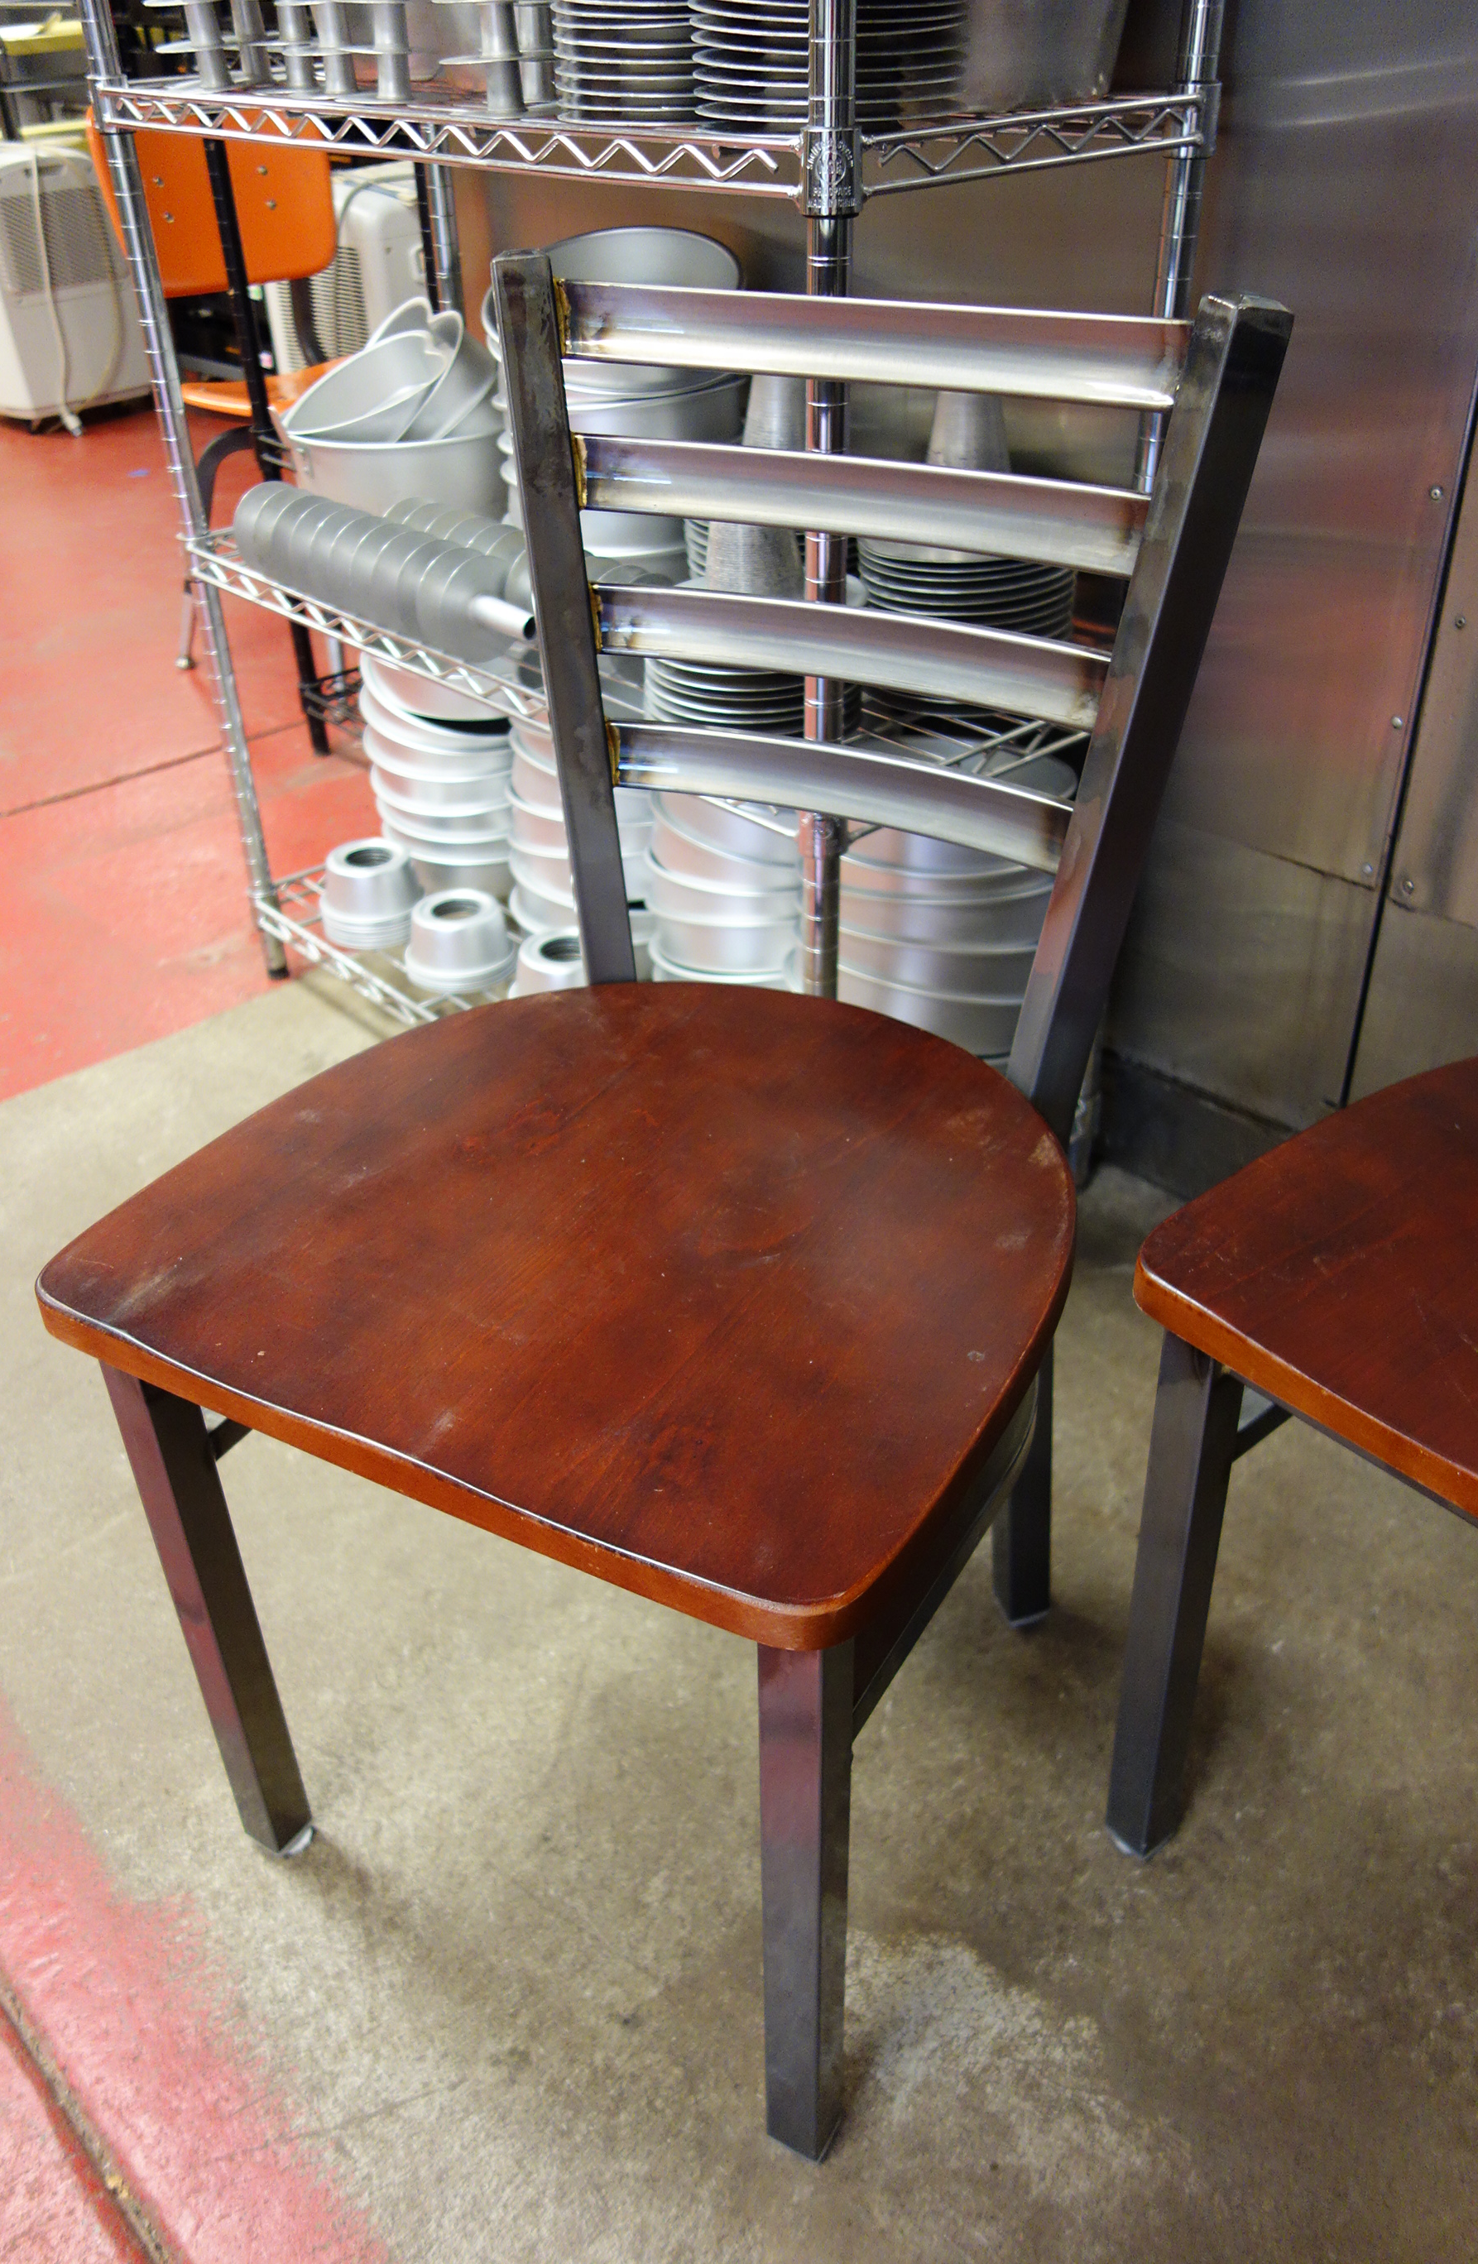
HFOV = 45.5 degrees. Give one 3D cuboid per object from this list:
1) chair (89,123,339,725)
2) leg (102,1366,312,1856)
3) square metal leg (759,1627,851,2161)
[{"bbox_3d":[-0.621,-1.094,2.650,0.500,0.746,0.410,28,44,35],"label":"chair"},{"bbox_3d":[-0.289,0.258,0.972,0.030,0.420,0.030,17,39,24],"label":"leg"},{"bbox_3d":[0.032,0.356,0.820,0.030,0.420,0.030,17,39,24],"label":"square metal leg"}]

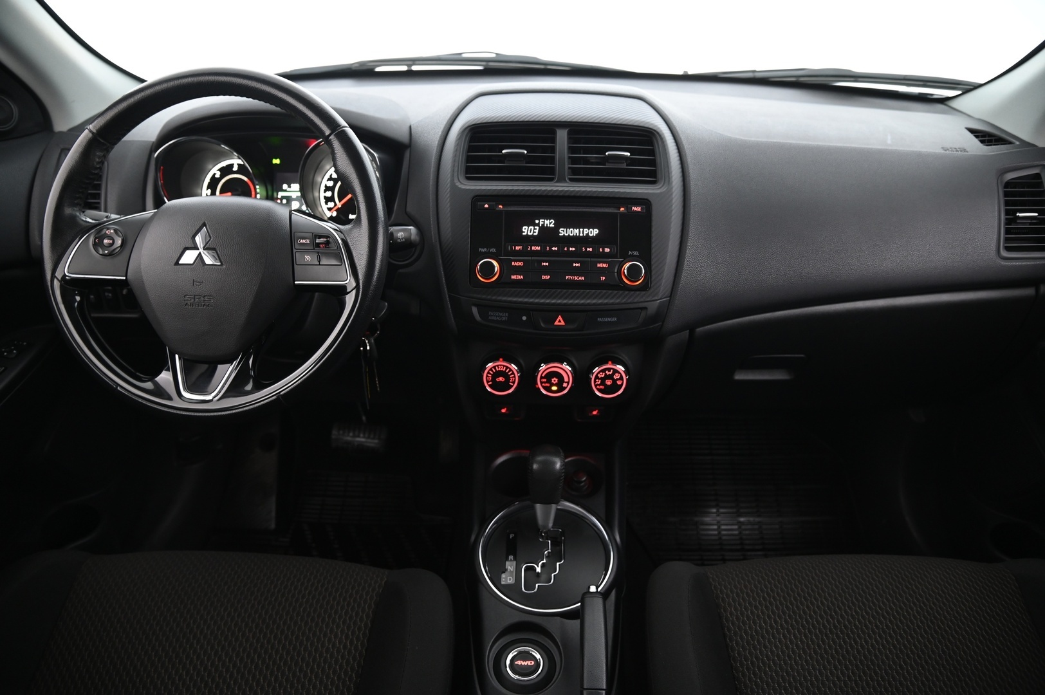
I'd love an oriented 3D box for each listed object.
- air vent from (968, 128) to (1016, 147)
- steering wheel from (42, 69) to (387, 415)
[{"bbox_3d":[0.684,-0.306,1.015,0.065,0.025,0.075,6,34,7],"label":"air vent"},{"bbox_3d":[-0.327,-0.112,0.752,0.375,0.373,0.105,1,-4,2],"label":"steering wheel"}]

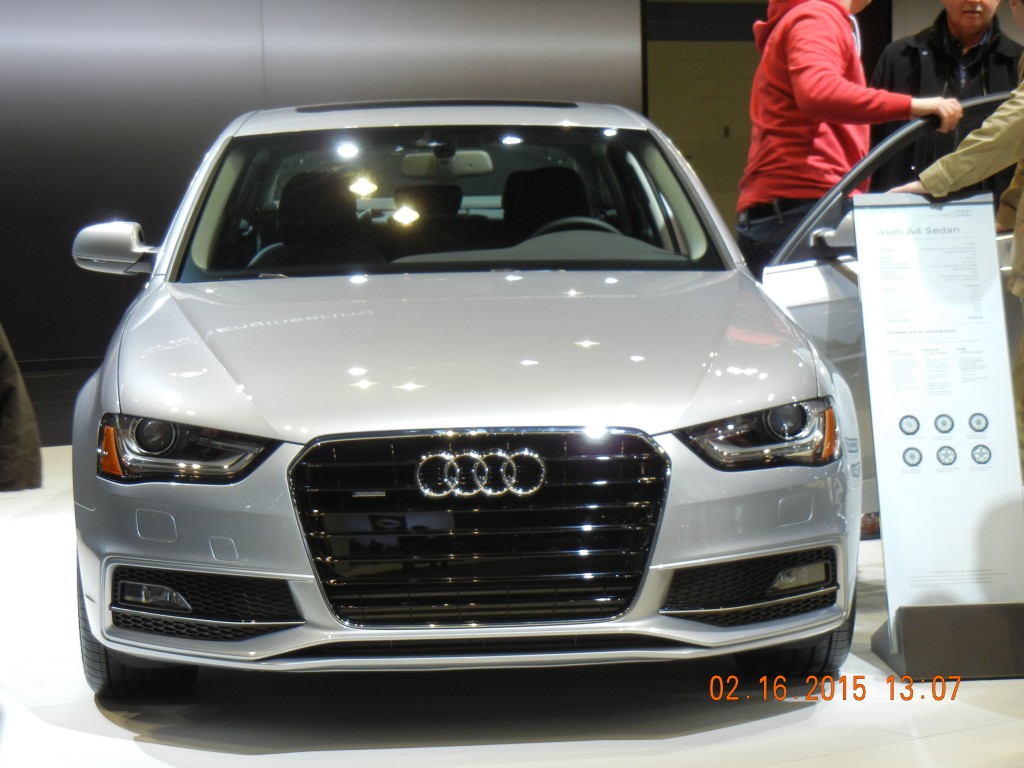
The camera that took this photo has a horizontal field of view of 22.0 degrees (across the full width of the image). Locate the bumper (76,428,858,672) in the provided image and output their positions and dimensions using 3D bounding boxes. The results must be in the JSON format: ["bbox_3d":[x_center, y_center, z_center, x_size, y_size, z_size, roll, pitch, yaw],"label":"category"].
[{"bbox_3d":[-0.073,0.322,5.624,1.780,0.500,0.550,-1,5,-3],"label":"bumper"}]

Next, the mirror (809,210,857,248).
[{"bbox_3d":[0.917,-0.389,6.905,0.140,0.145,0.235,-5,6,-40],"label":"mirror"}]

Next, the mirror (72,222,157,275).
[{"bbox_3d":[-1.048,-0.357,6.946,0.235,0.140,0.140,-1,5,-3],"label":"mirror"}]

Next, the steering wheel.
[{"bbox_3d":[0.179,-0.294,7.304,0.370,0.370,0.110,-1,28,-3],"label":"steering wheel"}]

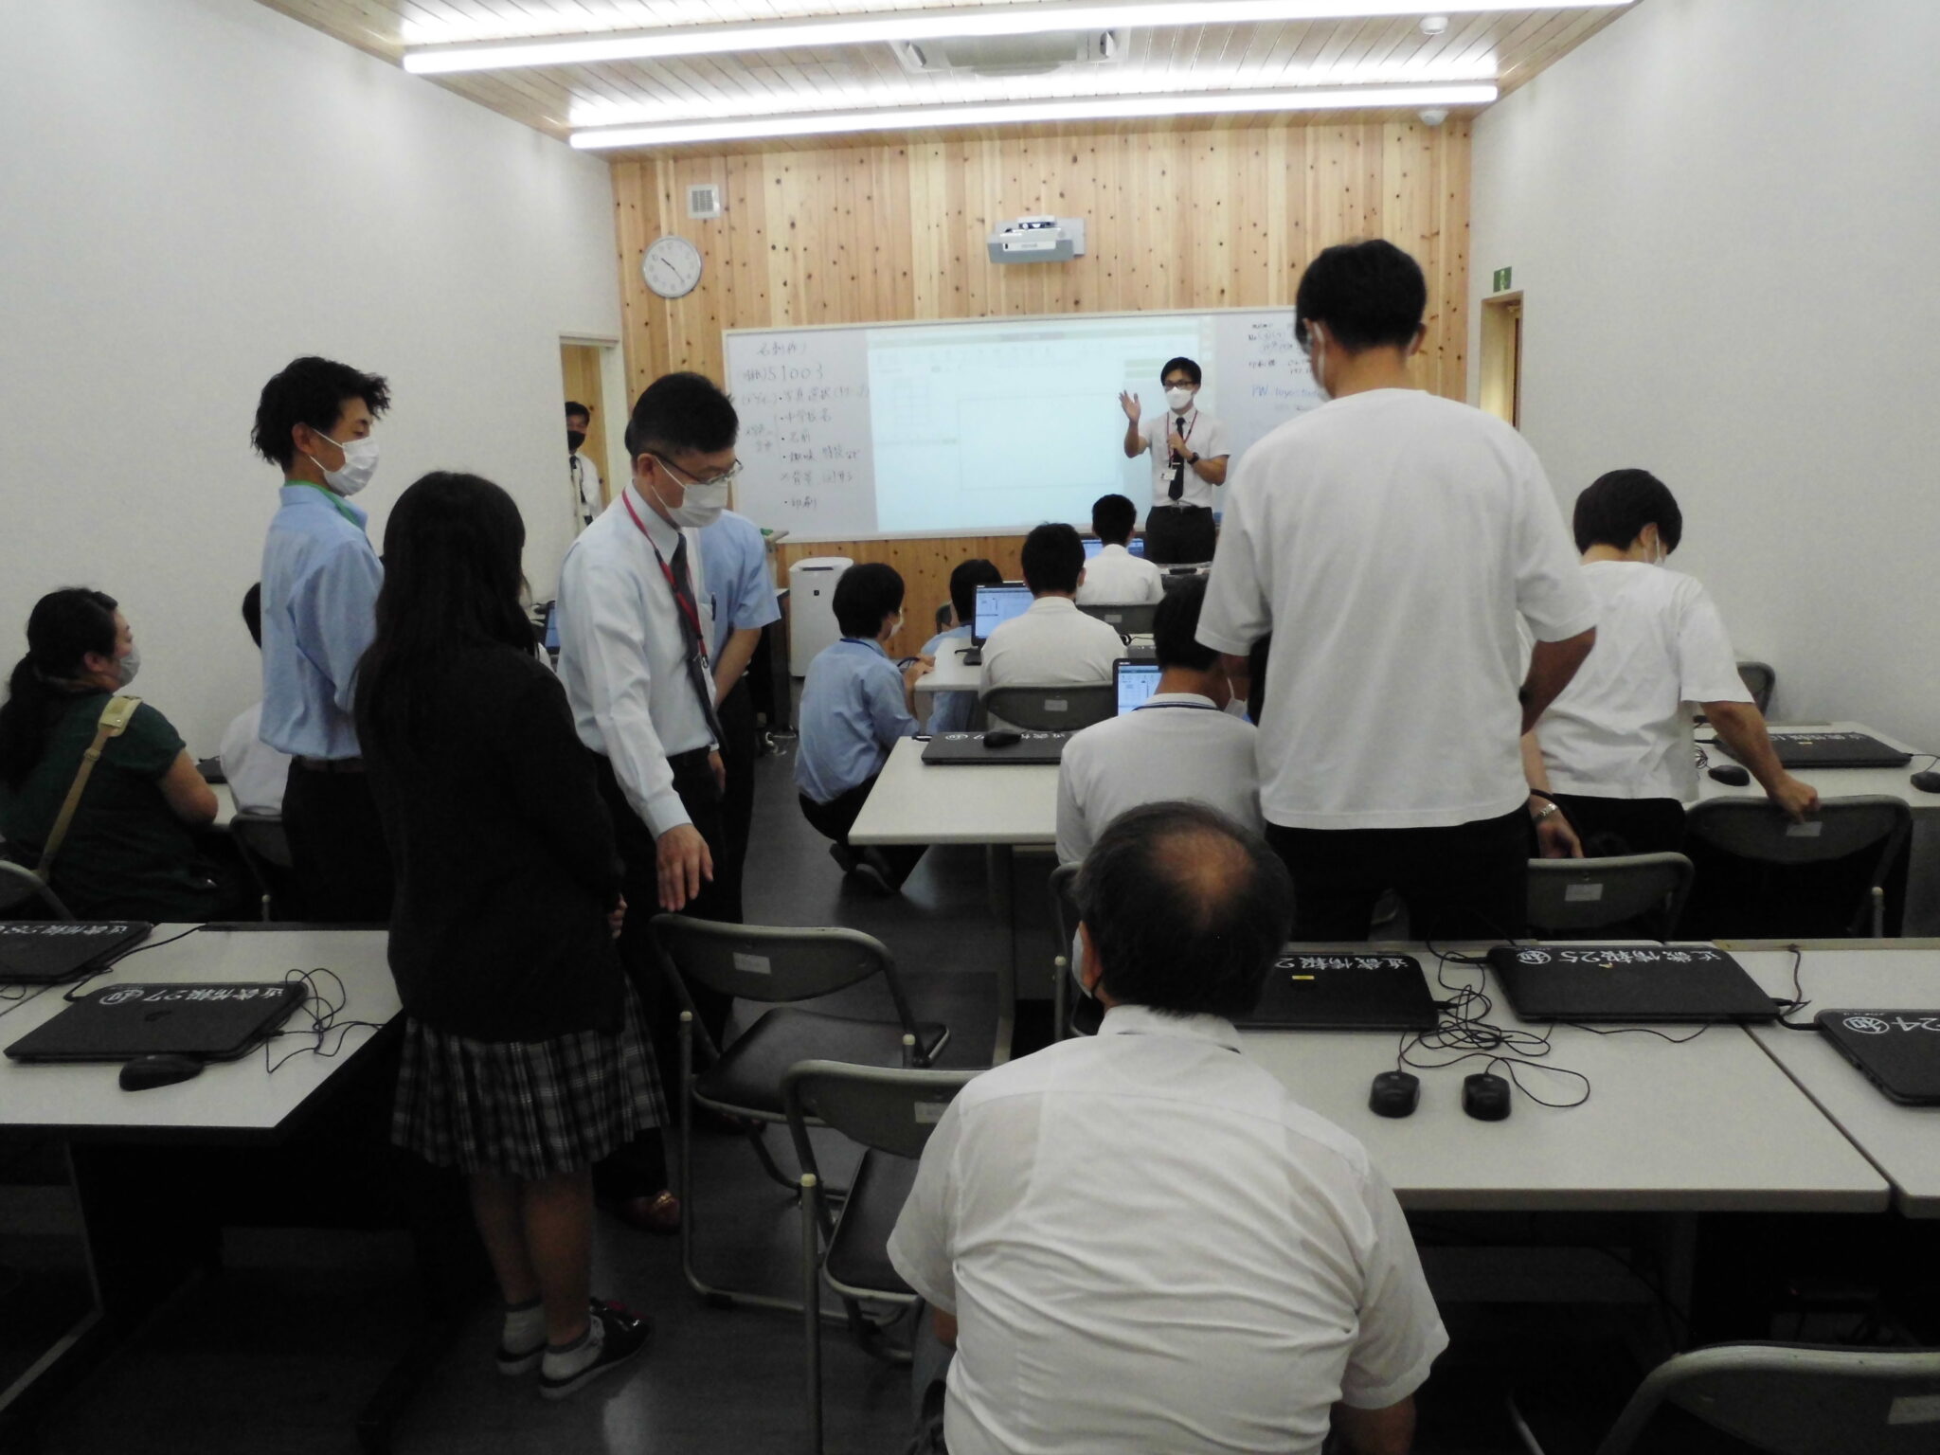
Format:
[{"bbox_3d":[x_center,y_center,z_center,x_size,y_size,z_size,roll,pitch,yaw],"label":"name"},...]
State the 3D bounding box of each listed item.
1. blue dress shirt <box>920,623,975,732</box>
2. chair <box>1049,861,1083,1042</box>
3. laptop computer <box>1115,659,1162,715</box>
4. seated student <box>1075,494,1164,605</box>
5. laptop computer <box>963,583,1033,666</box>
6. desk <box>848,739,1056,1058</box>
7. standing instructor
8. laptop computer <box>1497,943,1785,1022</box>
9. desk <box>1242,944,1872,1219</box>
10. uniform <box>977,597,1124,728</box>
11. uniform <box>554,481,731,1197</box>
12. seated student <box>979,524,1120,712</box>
[{"bbox_3d":[0.020,-0.167,5.861,0.460,0.520,0.400,0,14,11],"label":"blue dress shirt"},{"bbox_3d":[0.415,0.576,3.075,0.460,0.760,0.470,-1,13,5],"label":"chair"},{"bbox_3d":[0.561,-0.035,3.638,0.370,0.240,0.280,-1,13,5],"label":"laptop computer"},{"bbox_3d":[0.627,-0.396,6.126,0.440,1.200,0.680,0,13,7],"label":"seated student"},{"bbox_3d":[0.195,-0.370,5.106,0.370,0.240,0.280,-1,13,5],"label":"laptop computer"},{"bbox_3d":[0.483,0.463,3.606,1.400,0.705,0.810,-1,14,5],"label":"desk"},{"bbox_3d":[0.985,-0.891,7.008,0.540,1.730,0.400,1,14,13],"label":"standing instructor"},{"bbox_3d":[1.001,0.395,2.226,0.365,0.025,0.250,-1,13,3],"label":"laptop computer"},{"bbox_3d":[0.730,0.798,2.186,0.800,0.705,0.750,-1,14,5],"label":"desk"},{"bbox_3d":[0.257,-0.125,4.463,0.470,0.600,0.360,-1,14,5],"label":"uniform"},{"bbox_3d":[-0.648,0.232,2.993,0.340,1.450,0.480,3,14,21],"label":"uniform"},{"bbox_3d":[0.265,-0.039,4.591,0.480,1.240,0.700,0,13,7],"label":"seated student"}]

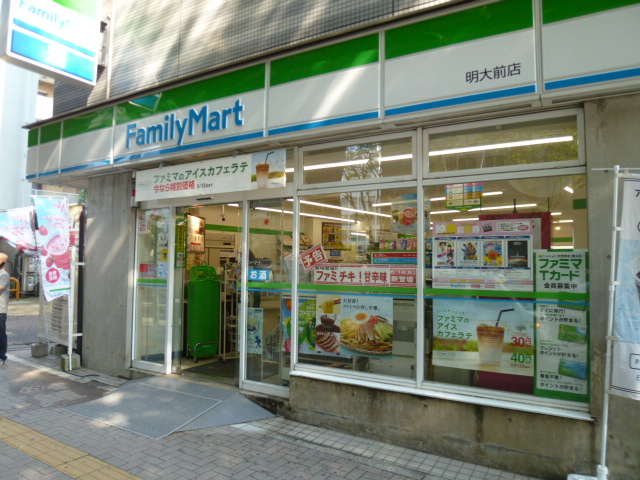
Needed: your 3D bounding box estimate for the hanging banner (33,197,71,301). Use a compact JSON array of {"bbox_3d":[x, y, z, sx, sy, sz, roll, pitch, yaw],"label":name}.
[{"bbox_3d":[-3.731,0.132,6.166,0.090,1.410,0.430,-2,-4,40],"label":"hanging banner"}]

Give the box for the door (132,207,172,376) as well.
[{"bbox_3d":[-2.190,0.629,5.797,0.658,2.112,0.060,-1,-4,30],"label":"door"}]

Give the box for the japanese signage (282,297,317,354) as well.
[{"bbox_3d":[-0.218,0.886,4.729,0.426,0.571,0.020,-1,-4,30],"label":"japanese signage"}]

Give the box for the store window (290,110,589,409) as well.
[{"bbox_3d":[0.872,0.156,4.035,2.653,2.311,0.100,-1,-4,30],"label":"store window"}]

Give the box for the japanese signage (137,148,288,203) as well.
[{"bbox_3d":[-1.402,-0.740,5.328,2.405,0.403,0.040,-1,-4,30],"label":"japanese signage"}]

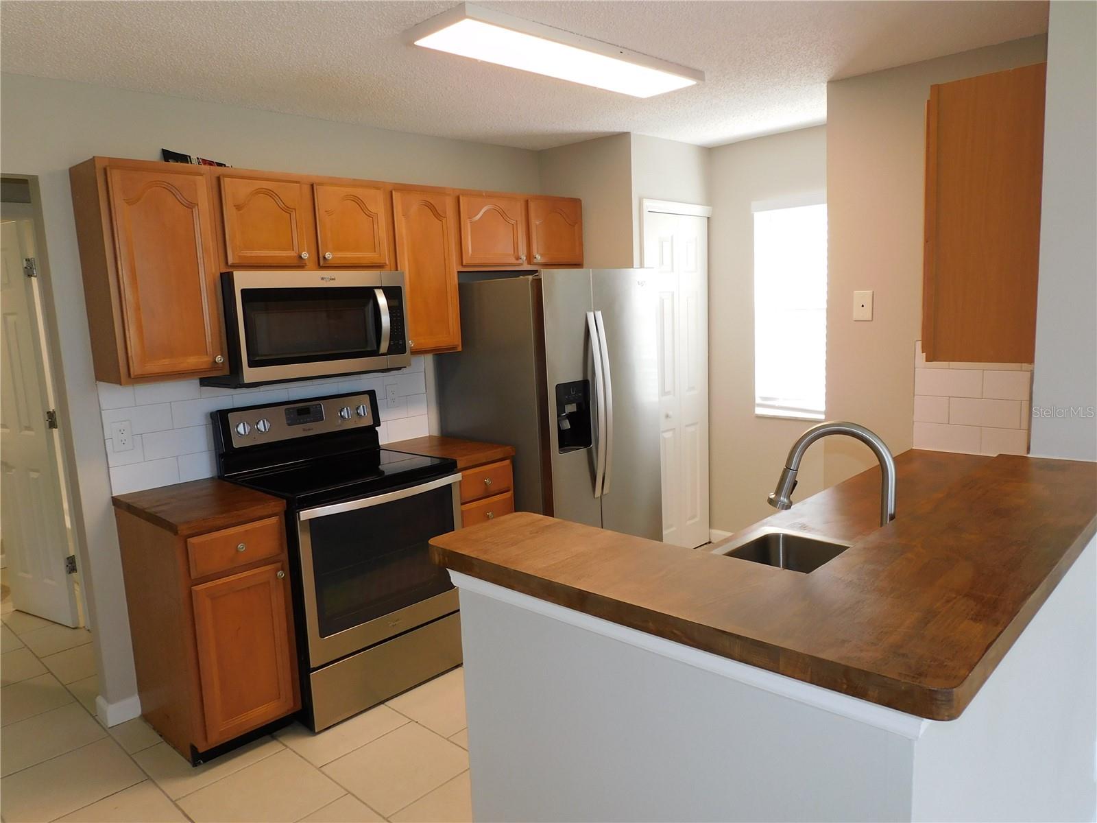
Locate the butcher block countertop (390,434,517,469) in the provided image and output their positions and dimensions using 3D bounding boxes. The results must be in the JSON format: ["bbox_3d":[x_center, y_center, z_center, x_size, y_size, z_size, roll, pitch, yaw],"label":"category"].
[{"bbox_3d":[-0.516,0.190,3.614,0.632,0.038,0.374,6,12,43],"label":"butcher block countertop"}]

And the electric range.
[{"bbox_3d":[-0.855,0.556,3.219,0.698,1.178,0.752,6,12,43],"label":"electric range"}]

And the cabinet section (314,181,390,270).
[{"bbox_3d":[-0.936,-0.795,3.323,0.310,0.350,0.366,6,12,44],"label":"cabinet section"}]

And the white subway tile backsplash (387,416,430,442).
[{"bbox_3d":[-0.708,0.087,3.851,0.014,0.111,0.252,6,12,43],"label":"white subway tile backsplash"}]

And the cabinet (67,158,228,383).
[{"bbox_3d":[-1.467,-0.507,2.825,0.320,0.768,0.380,6,12,44],"label":"cabinet"}]

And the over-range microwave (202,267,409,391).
[{"bbox_3d":[-1.011,-0.360,3.193,0.416,0.430,0.751,6,12,43],"label":"over-range microwave"}]

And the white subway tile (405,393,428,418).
[{"bbox_3d":[-0.671,-0.030,3.878,0.014,0.110,0.129,6,12,43],"label":"white subway tile"}]

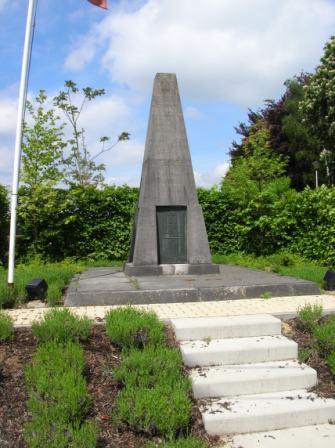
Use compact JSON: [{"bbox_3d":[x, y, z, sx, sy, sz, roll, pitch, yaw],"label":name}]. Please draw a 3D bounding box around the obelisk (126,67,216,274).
[{"bbox_3d":[-0.010,-1.030,9.300,1.760,4.030,1.580,-1,0,-7],"label":"obelisk"}]

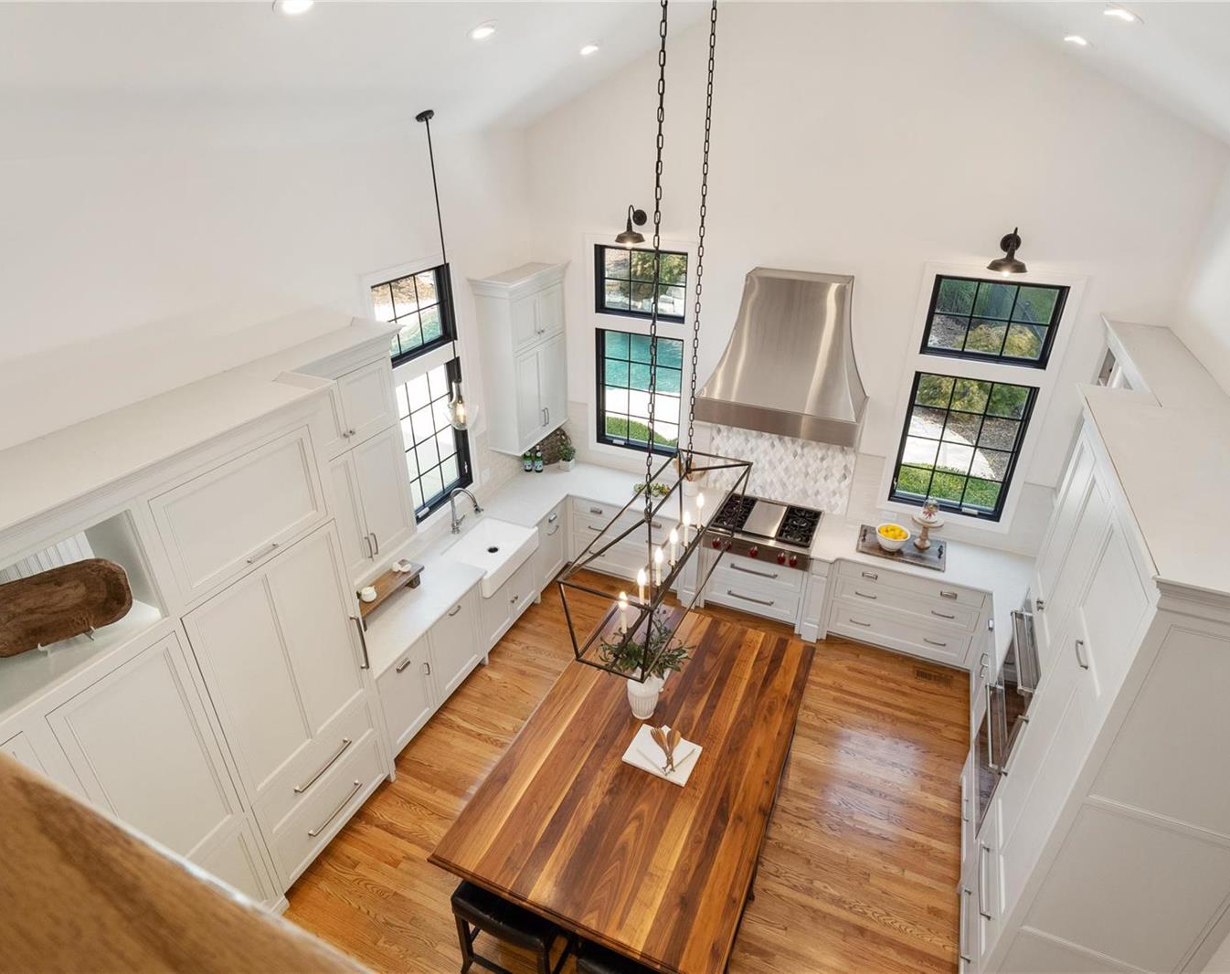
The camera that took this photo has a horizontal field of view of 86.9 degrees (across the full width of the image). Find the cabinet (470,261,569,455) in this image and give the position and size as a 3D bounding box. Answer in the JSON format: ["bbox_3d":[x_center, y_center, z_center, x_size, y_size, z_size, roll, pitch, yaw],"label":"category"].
[{"bbox_3d":[-0.800,-1.196,6.015,0.400,1.575,1.090,12,31,20],"label":"cabinet"}]

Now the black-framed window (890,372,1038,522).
[{"bbox_3d":[2.741,-0.321,5.187,0.843,1.142,0.100,12,31,21],"label":"black-framed window"}]

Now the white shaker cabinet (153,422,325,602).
[{"bbox_3d":[-2.001,0.043,3.171,0.620,0.527,0.836,12,31,20],"label":"white shaker cabinet"}]

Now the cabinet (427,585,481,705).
[{"bbox_3d":[-1.492,1.177,5.190,0.590,0.770,0.620,12,31,20],"label":"cabinet"}]

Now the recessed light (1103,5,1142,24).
[{"bbox_3d":[2.185,-2.038,2.785,0.180,0.040,0.180,34,36,6],"label":"recessed light"}]

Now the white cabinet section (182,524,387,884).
[{"bbox_3d":[-1.998,1.212,3.749,0.620,2.040,0.888,13,30,20],"label":"white cabinet section"}]

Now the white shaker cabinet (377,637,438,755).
[{"bbox_3d":[-1.719,1.428,4.724,0.590,0.770,0.510,12,31,20],"label":"white shaker cabinet"}]

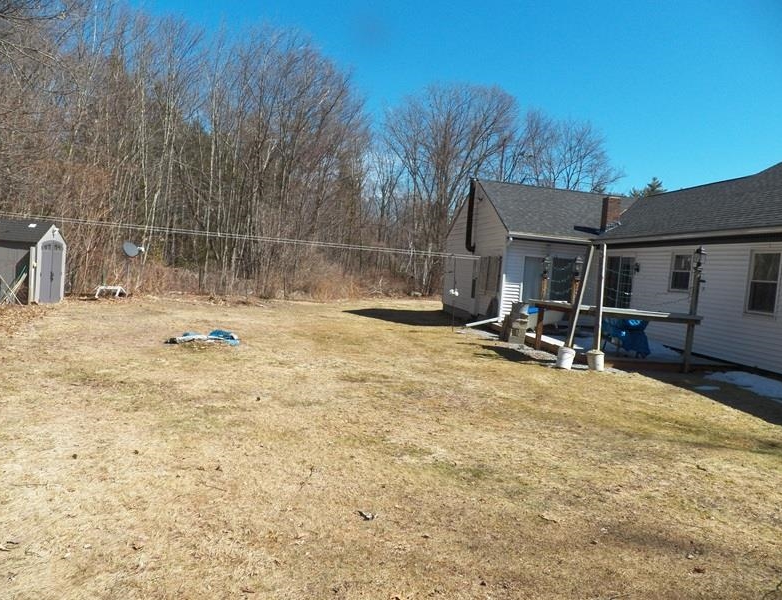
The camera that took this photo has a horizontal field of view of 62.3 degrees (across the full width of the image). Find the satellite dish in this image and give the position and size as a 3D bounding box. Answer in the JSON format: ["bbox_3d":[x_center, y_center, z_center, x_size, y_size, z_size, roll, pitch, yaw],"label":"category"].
[{"bbox_3d":[-8.846,-1.733,22.300,0.460,0.620,0.600,6,3,21],"label":"satellite dish"}]

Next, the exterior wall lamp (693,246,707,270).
[{"bbox_3d":[5.957,-0.799,12.464,0.200,0.450,0.200,5,3,-7],"label":"exterior wall lamp"}]

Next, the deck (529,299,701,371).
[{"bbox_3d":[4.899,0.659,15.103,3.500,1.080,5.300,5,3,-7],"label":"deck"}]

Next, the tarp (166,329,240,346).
[{"bbox_3d":[-3.661,0.704,12.595,1.320,0.210,0.850,5,3,-7],"label":"tarp"}]

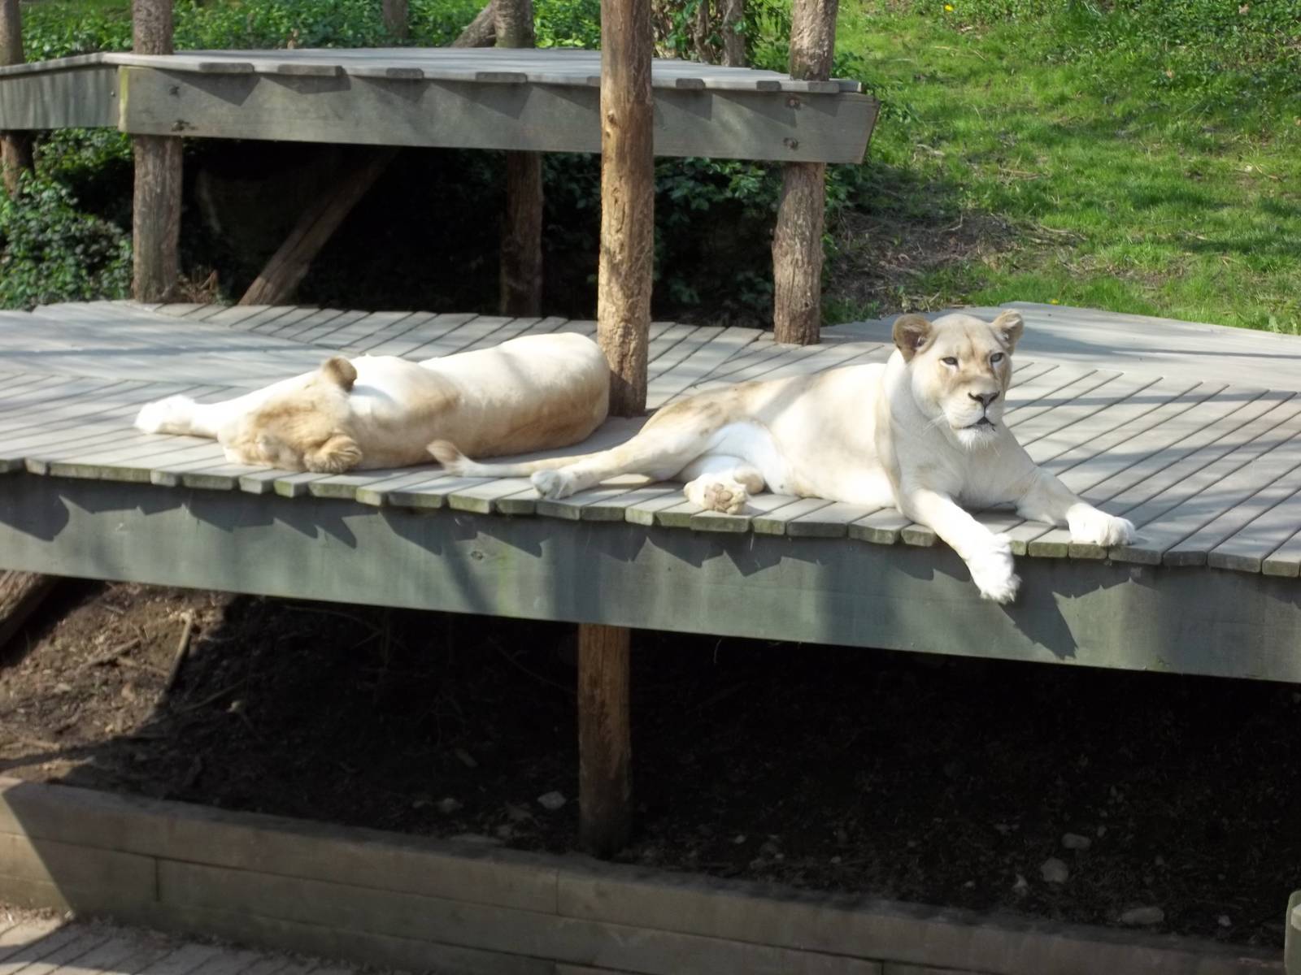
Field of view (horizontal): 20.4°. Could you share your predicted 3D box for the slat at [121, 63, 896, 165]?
[{"bbox_3d":[-0.567,-1.338,12.911,2.792,0.248,0.043,3,12,12],"label":"slat"}]

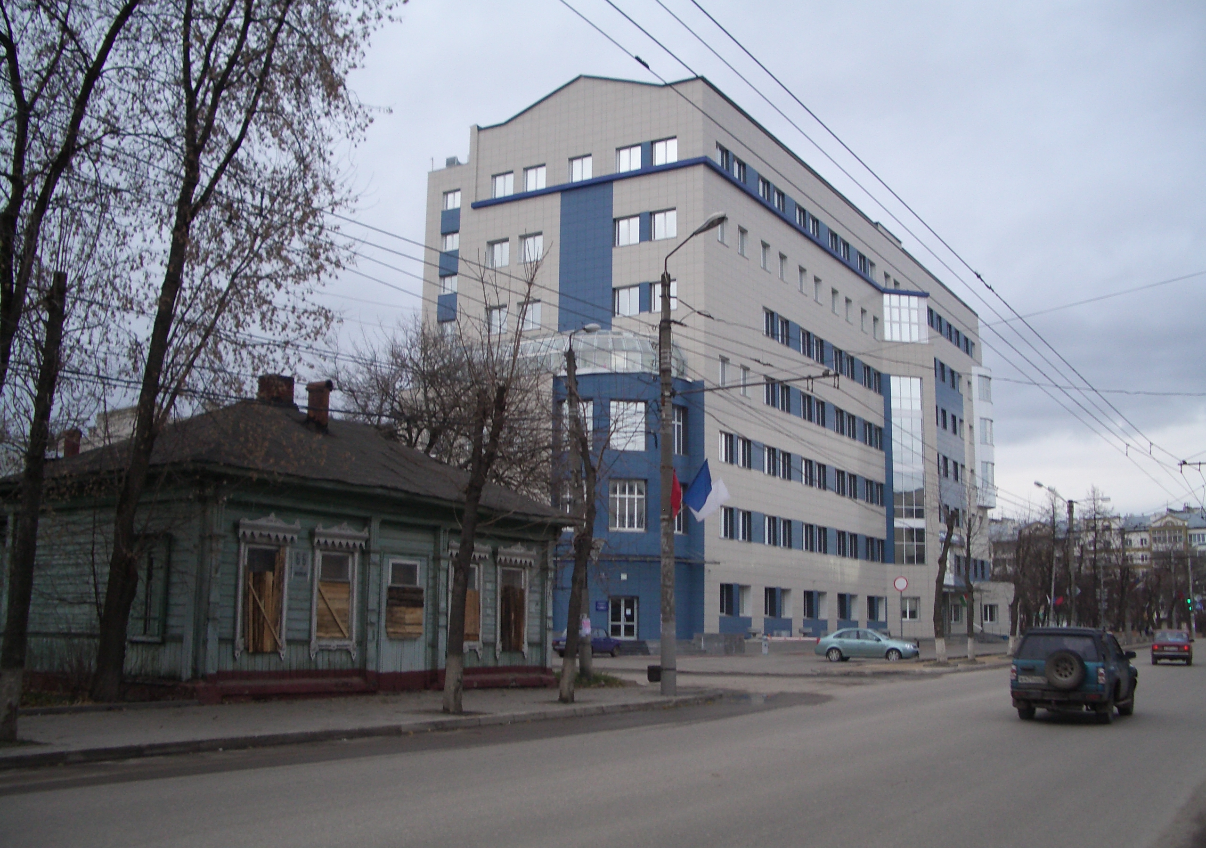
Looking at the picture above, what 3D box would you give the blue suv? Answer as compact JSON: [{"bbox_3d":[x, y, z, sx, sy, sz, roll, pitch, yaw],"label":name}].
[{"bbox_3d":[9.724,5.100,25.080,1.770,1.820,4.450,-5,-11,31],"label":"blue suv"}]

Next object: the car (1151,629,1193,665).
[{"bbox_3d":[24.813,9.719,53.137,1.630,1.440,4.130,-4,-10,29],"label":"car"}]

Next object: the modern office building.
[{"bbox_3d":[12.649,0.297,95.936,23.000,33.600,67.200,-5,-11,30],"label":"modern office building"}]

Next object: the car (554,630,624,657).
[{"bbox_3d":[-0.659,10.351,57.930,1.620,1.440,4.130,-5,-11,32],"label":"car"}]

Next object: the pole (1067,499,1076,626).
[{"bbox_3d":[27.773,9.024,72.133,0.320,8.900,0.320,-5,-11,30],"label":"pole"}]

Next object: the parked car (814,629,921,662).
[{"bbox_3d":[12.208,10.147,56.085,4.600,1.450,1.770,-3,-10,24],"label":"parked car"}]

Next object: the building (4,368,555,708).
[{"bbox_3d":[-7.885,2.599,29.840,9.600,7.500,13.400,-5,-11,30],"label":"building"}]

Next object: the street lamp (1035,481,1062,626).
[{"bbox_3d":[23.523,7.439,64.376,1.500,9.200,0.400,-3,-10,22],"label":"street lamp"}]

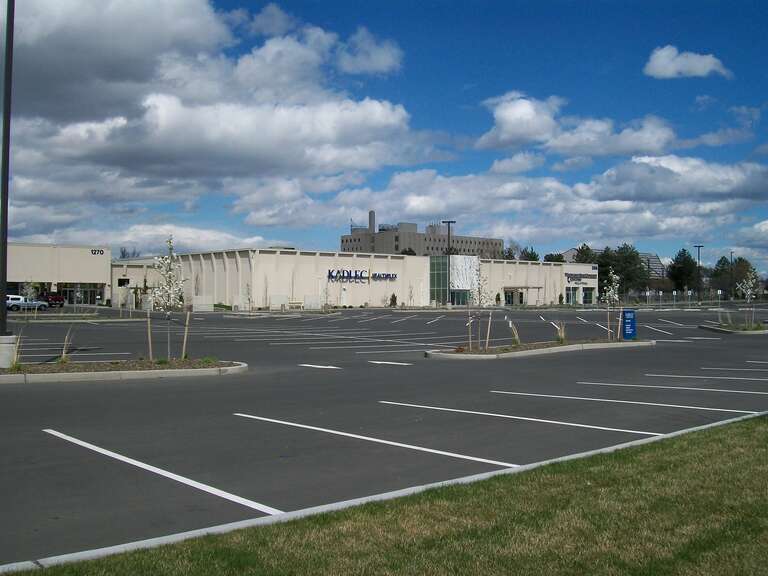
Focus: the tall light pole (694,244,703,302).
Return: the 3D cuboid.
[{"bbox_3d":[51.583,-2.296,131.000,1.550,9.700,0.600,0,-1,21],"label":"tall light pole"}]

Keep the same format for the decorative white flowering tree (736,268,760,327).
[{"bbox_3d":[17.114,0.493,37.500,1.100,2.850,1.100,0,-1,25],"label":"decorative white flowering tree"}]

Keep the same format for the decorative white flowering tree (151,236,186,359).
[{"bbox_3d":[-5.264,0.258,19.600,0.850,3.050,0.850,0,-1,-15],"label":"decorative white flowering tree"}]

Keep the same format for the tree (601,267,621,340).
[{"bbox_3d":[8.025,0.549,28.300,0.750,2.650,0.750,0,-1,16],"label":"tree"}]

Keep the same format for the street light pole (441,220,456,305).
[{"bbox_3d":[7.473,-2.942,94.000,1.600,10.000,0.600,0,-1,5],"label":"street light pole"}]

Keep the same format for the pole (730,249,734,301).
[{"bbox_3d":[69.813,-2.504,160.000,0.800,10.100,0.600,0,-1,24],"label":"pole"}]

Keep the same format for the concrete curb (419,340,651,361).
[{"bbox_3d":[5.310,1.940,25.480,9.750,0.170,2.300,0,-1,-41],"label":"concrete curb"}]

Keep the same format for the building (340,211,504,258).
[{"bbox_3d":[18.600,-13.700,360.000,79.000,36.000,23.000,0,-1,-39],"label":"building"}]

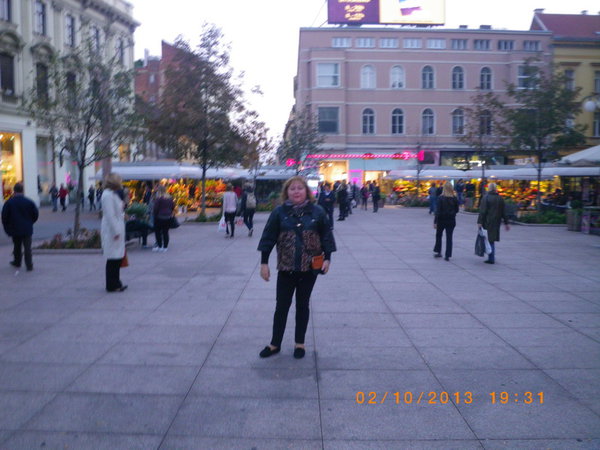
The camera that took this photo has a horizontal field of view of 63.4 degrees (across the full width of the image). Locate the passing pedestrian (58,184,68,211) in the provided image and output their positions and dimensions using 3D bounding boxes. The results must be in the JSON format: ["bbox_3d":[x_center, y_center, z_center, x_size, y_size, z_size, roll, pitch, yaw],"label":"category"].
[{"bbox_3d":[-14.437,-1.683,29.554,0.540,1.700,0.380,-1,5,-12],"label":"passing pedestrian"}]

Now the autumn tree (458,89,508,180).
[{"bbox_3d":[10.635,-4.251,27.835,2.900,7.100,2.900,2,5,21],"label":"autumn tree"}]

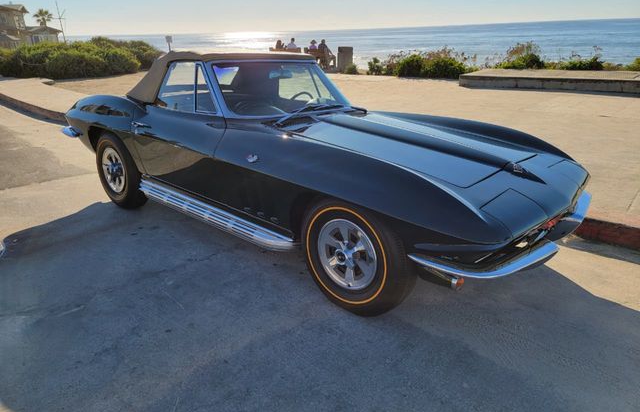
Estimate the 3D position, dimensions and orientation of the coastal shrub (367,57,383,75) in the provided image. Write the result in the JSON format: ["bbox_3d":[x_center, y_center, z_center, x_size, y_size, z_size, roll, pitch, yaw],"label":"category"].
[{"bbox_3d":[2.015,-5.214,16.361,0.580,0.680,0.551,1,22,7],"label":"coastal shrub"}]

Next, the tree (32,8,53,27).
[{"bbox_3d":[-49.975,-32.238,80.695,3.100,6.600,3.100,-14,24,-27],"label":"tree"}]

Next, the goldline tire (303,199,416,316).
[{"bbox_3d":[0.197,0.229,2.389,0.685,0.685,0.200,18,27,39],"label":"goldline tire"}]

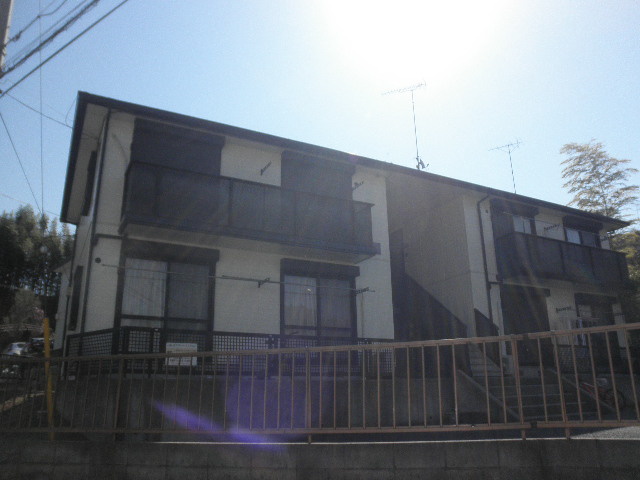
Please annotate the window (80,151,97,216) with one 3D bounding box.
[{"bbox_3d":[-5.633,-1.315,12.630,0.113,1.257,1.545,8,-17,-27],"label":"window"}]

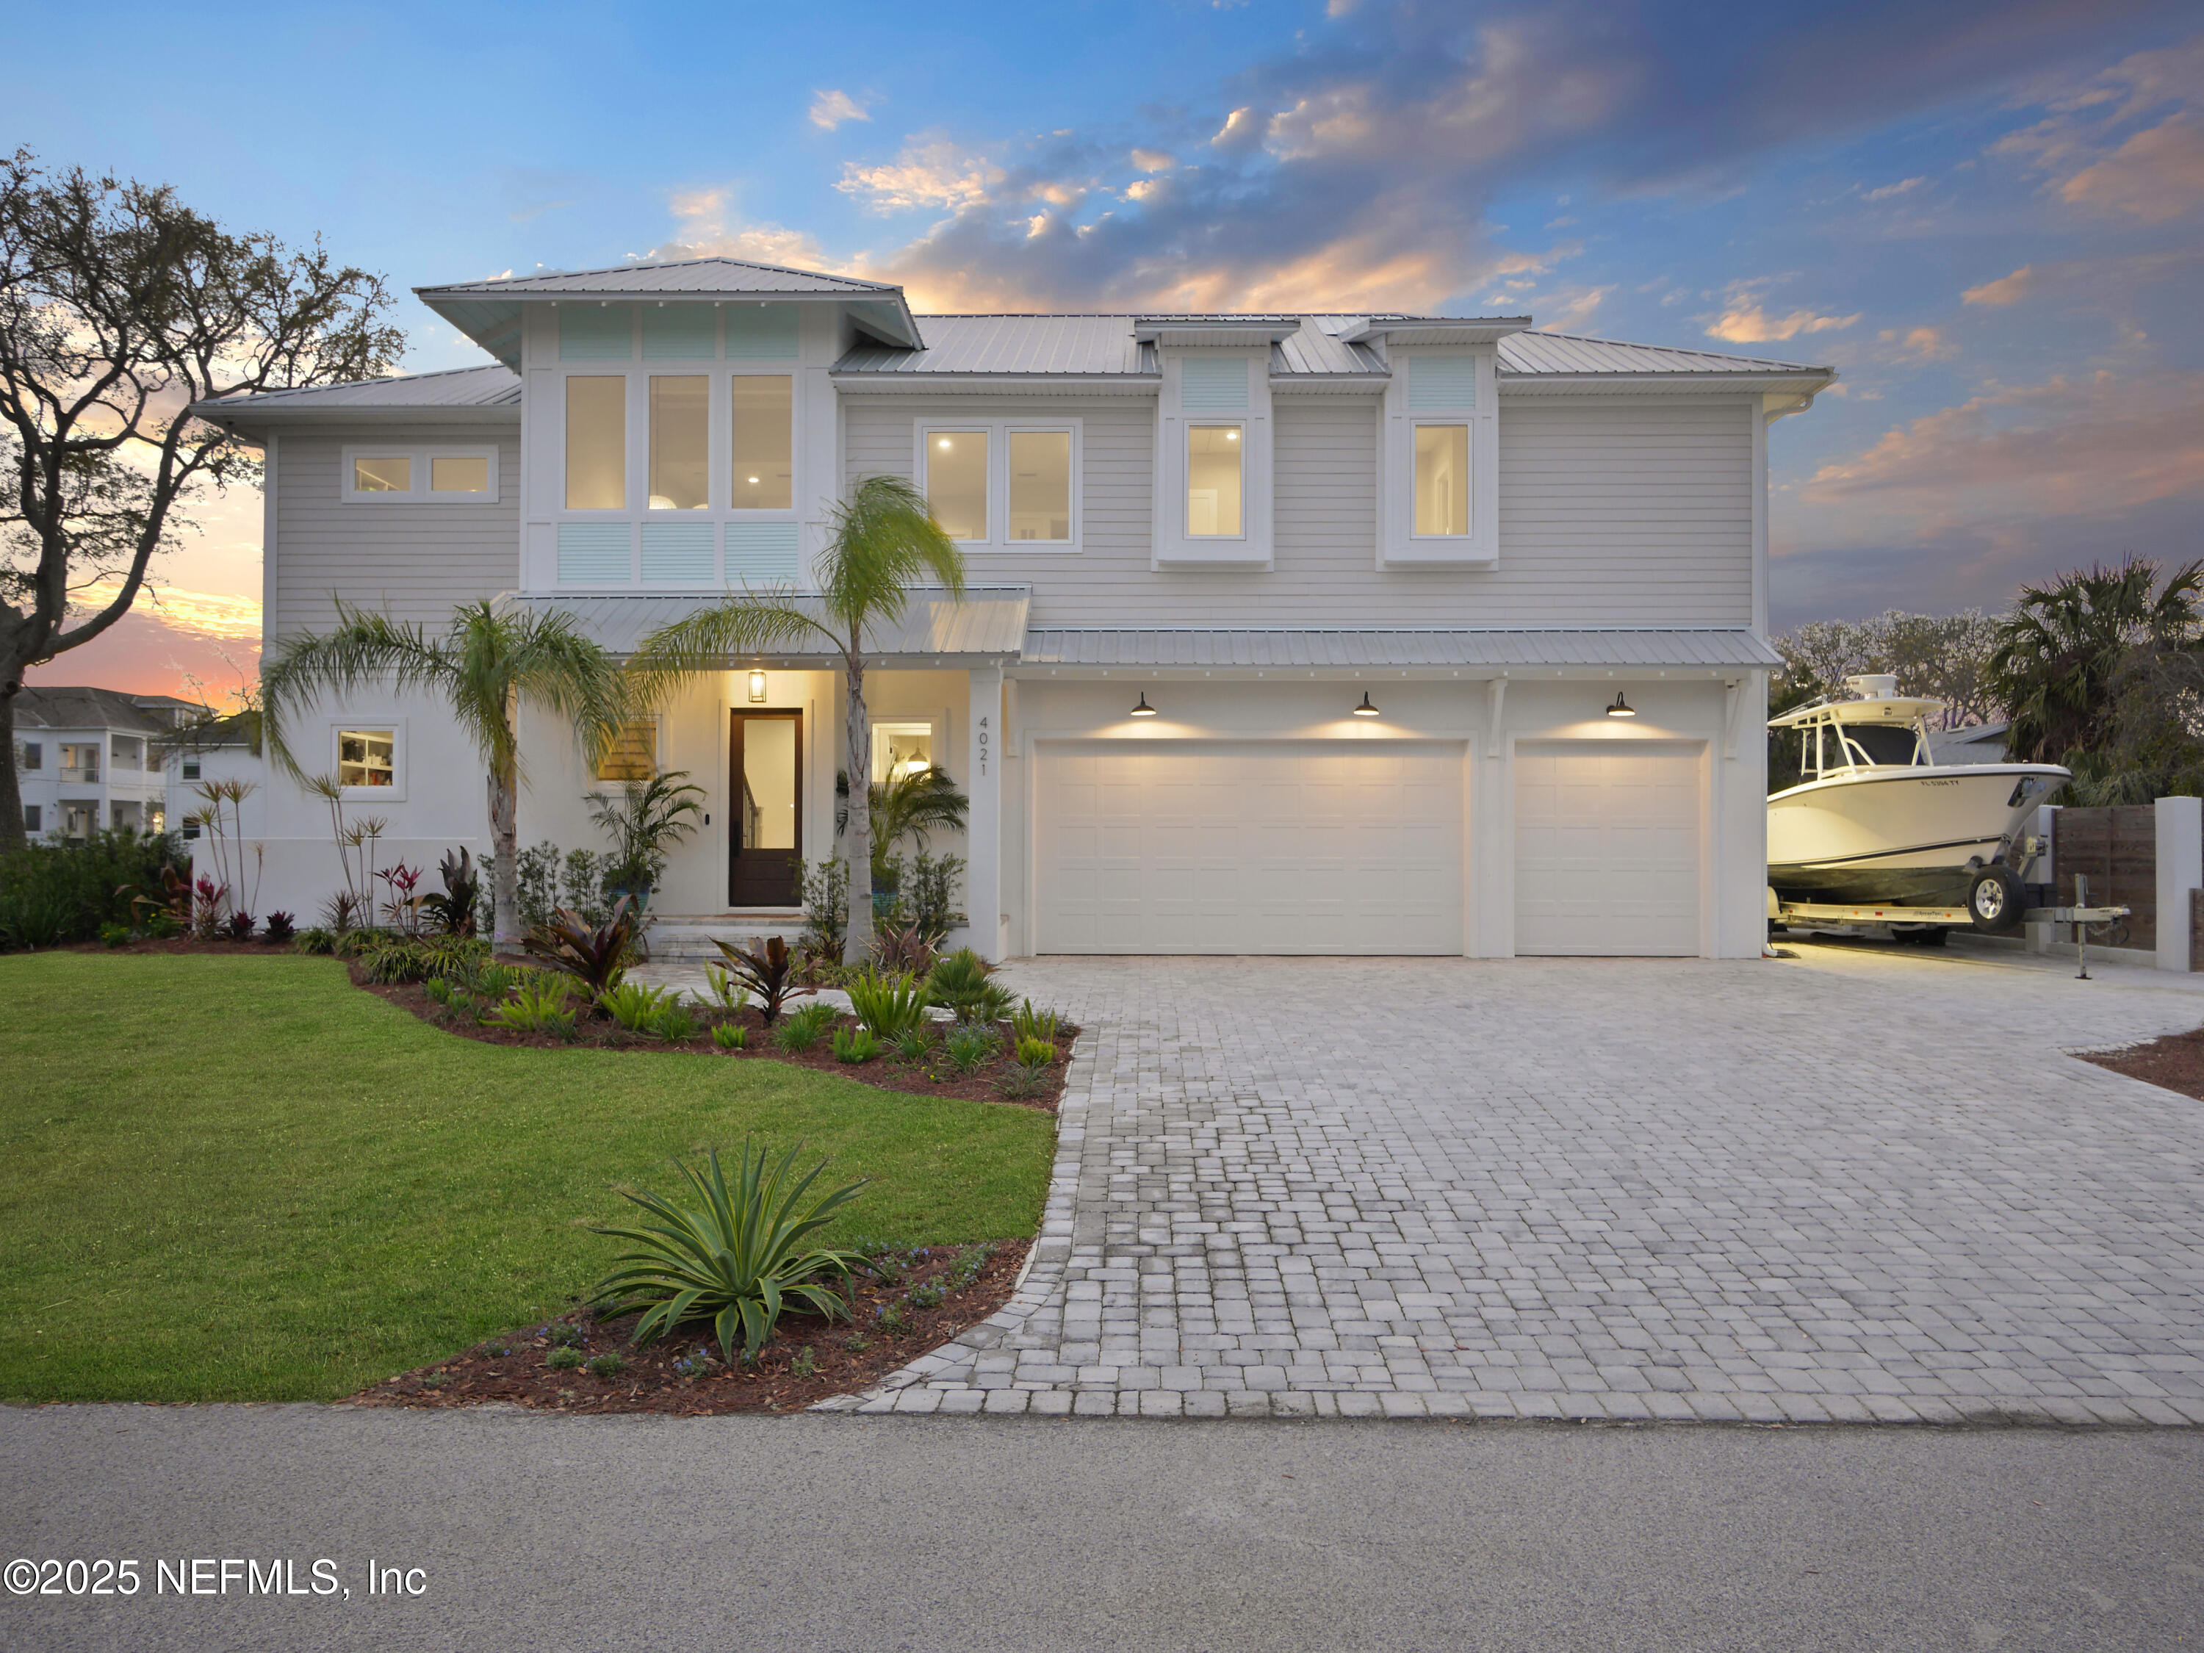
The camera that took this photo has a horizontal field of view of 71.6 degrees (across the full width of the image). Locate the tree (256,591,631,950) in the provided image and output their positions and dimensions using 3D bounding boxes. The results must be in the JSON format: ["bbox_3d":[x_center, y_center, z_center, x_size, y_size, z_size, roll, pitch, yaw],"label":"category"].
[{"bbox_3d":[-7.150,-0.470,16.600,4.000,4.050,3.500,0,0,0],"label":"tree"}]

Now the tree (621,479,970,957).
[{"bbox_3d":[-3.200,-1.060,15.850,3.500,5.200,2.900,0,0,0],"label":"tree"}]

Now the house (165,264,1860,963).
[{"bbox_3d":[-1.520,-2.970,21.900,20.600,9.150,11.000,0,0,0],"label":"house"}]

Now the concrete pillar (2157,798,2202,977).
[{"bbox_3d":[11.960,0.630,16.970,0.310,1.950,0.310,0,0,0],"label":"concrete pillar"}]

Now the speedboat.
[{"bbox_3d":[10.000,-0.170,20.300,2.600,3.500,8.700,0,0,-5],"label":"speedboat"}]

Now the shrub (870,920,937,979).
[{"bbox_3d":[-2.020,1.270,15.700,0.740,0.600,0.700,0,0,0],"label":"shrub"}]

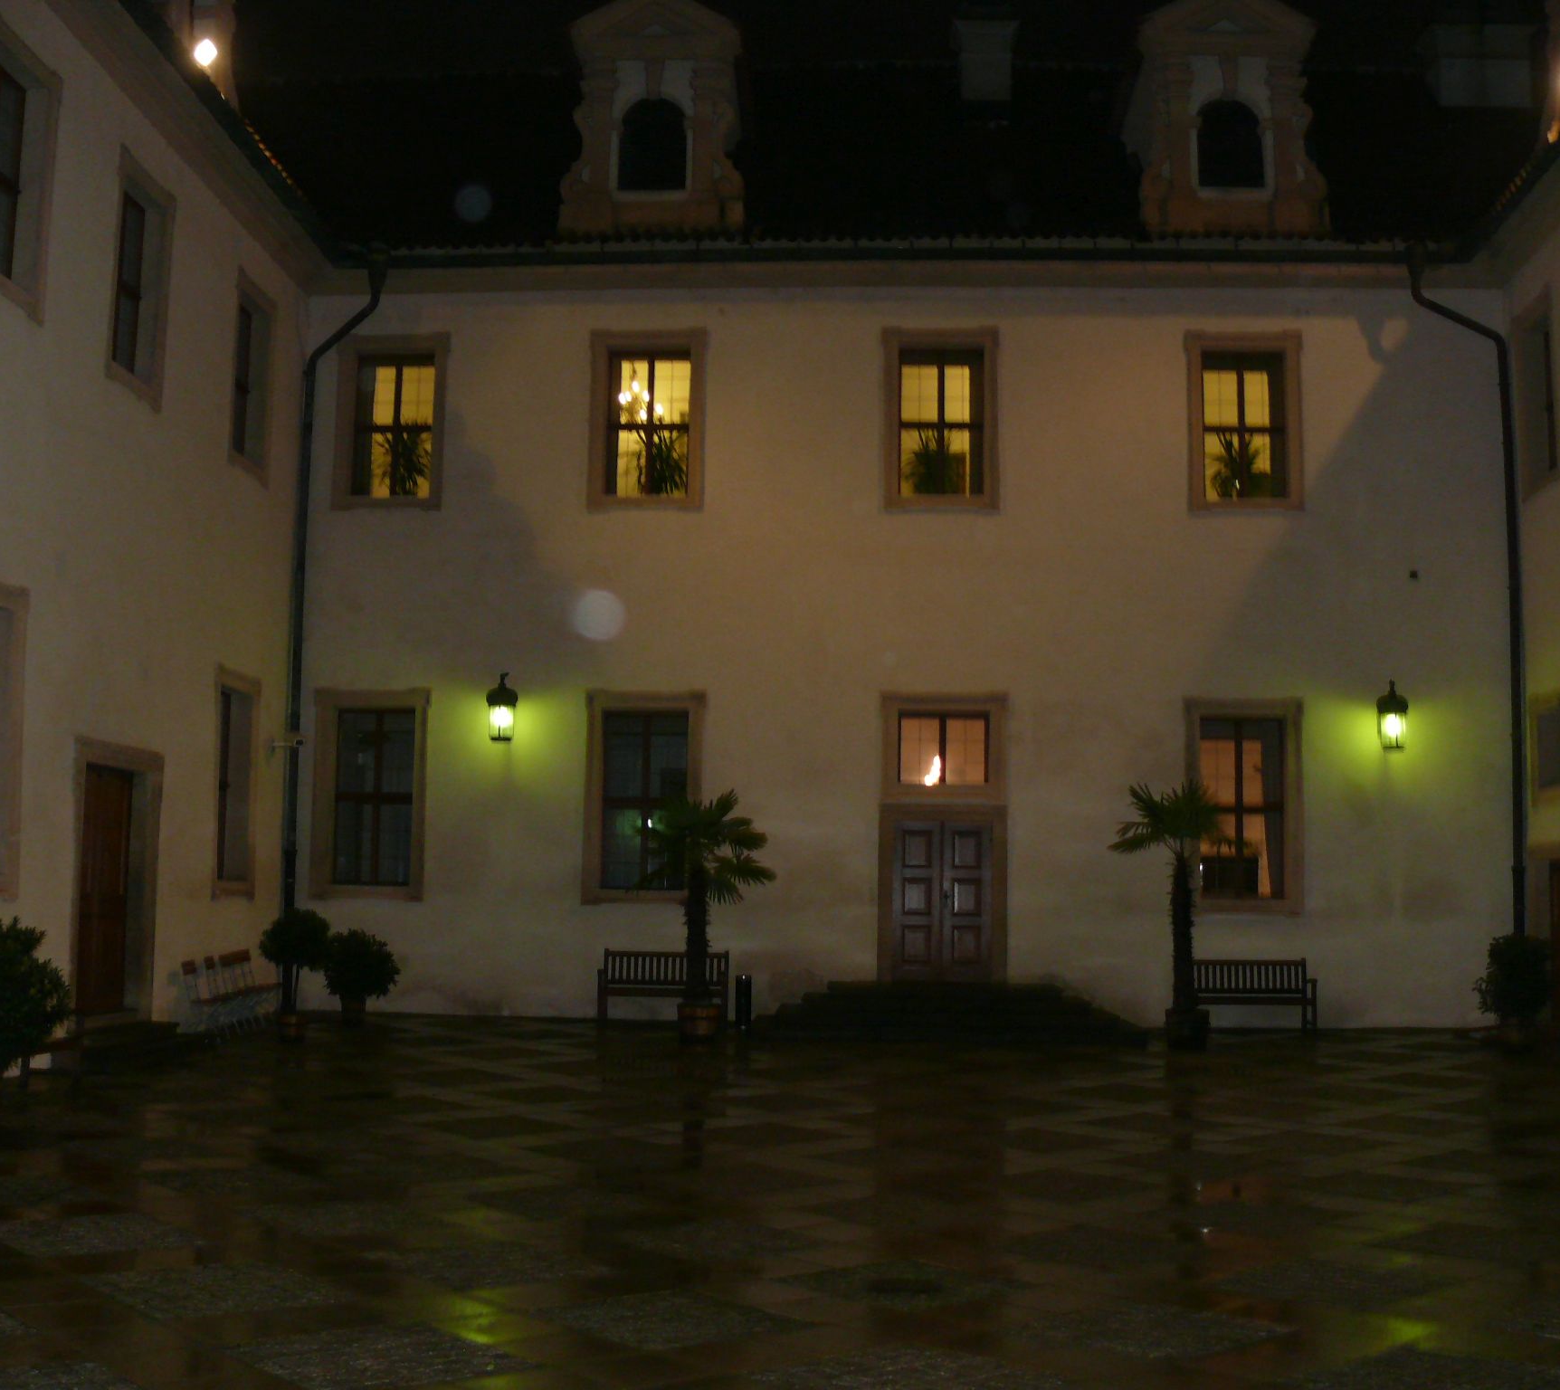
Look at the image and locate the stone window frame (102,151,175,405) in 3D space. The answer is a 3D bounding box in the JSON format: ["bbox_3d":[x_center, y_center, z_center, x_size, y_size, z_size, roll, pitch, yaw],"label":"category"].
[{"bbox_3d":[-6.642,-4.245,19.296,0.250,2.384,1.370,0,-6,2],"label":"stone window frame"}]

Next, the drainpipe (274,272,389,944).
[{"bbox_3d":[-5.538,-0.909,23.307,1.080,9.620,0.470,0,-6,3],"label":"drainpipe"}]

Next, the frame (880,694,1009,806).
[{"bbox_3d":[2.031,0.681,23.169,1.565,1.359,0.250,0,-6,3],"label":"frame"}]

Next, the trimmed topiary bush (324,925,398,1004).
[{"bbox_3d":[-5.024,3.245,22.458,0.950,0.910,0.950,0,-6,3],"label":"trimmed topiary bush"}]

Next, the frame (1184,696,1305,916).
[{"bbox_3d":[5.901,1.375,23.843,1.482,2.727,0.250,0,-6,3],"label":"frame"}]

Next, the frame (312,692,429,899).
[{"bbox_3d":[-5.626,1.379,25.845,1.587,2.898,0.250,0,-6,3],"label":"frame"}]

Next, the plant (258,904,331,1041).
[{"bbox_3d":[-5.101,2.930,19.737,0.748,1.383,0.748,0,-6,3],"label":"plant"}]

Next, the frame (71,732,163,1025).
[{"bbox_3d":[-6.705,1.913,18.697,0.320,2.783,2.307,0,-6,2],"label":"frame"}]

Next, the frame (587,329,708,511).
[{"bbox_3d":[-1.730,-3.590,24.726,1.530,2.384,0.250,0,-6,3],"label":"frame"}]

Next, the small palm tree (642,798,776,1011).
[{"bbox_3d":[-0.804,2.324,20.814,1.501,2.493,1.501,0,-6,3],"label":"small palm tree"}]

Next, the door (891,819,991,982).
[{"bbox_3d":[2.195,2.794,25.372,1.330,2.148,0.120,0,-6,3],"label":"door"}]

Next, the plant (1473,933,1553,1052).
[{"bbox_3d":[7.782,3.157,19.907,0.808,1.244,0.808,0,-6,3],"label":"plant"}]

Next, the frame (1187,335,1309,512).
[{"bbox_3d":[5.802,-3.405,23.458,1.448,2.303,0.250,0,-6,3],"label":"frame"}]

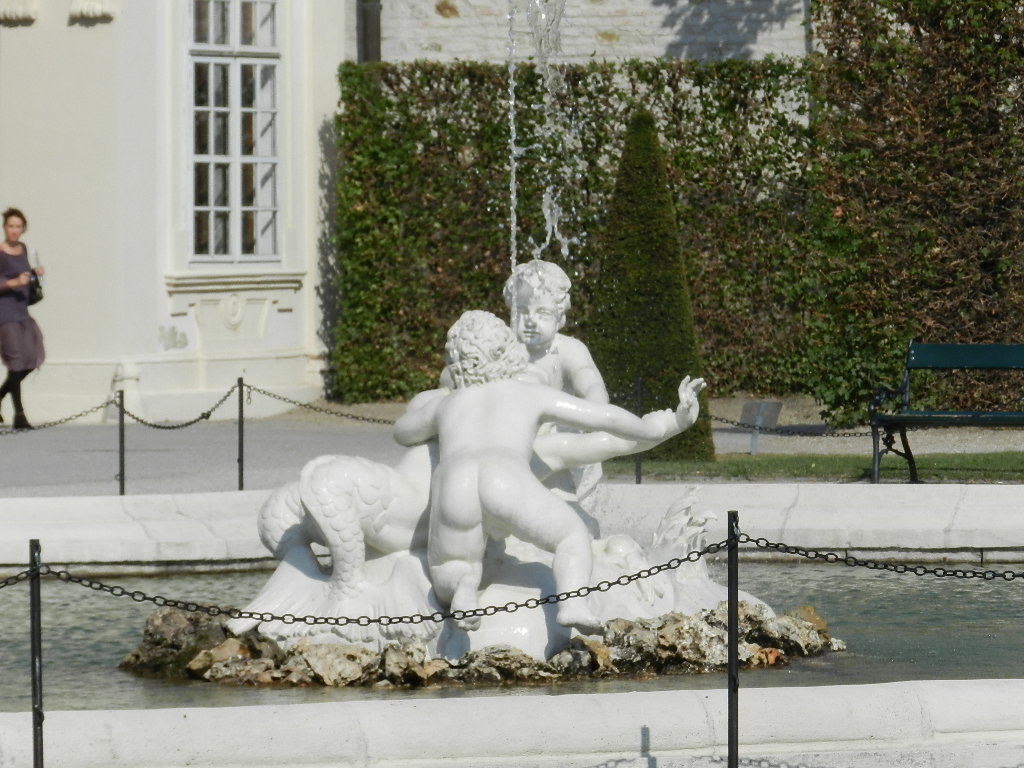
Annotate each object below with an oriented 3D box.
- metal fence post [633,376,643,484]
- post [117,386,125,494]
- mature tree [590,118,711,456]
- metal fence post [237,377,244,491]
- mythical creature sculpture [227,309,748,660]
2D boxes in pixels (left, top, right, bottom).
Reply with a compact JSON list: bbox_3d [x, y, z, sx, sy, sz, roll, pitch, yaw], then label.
[{"bbox_3d":[0.680,0.330,41.800,0.028,0.730,0.028,0,1,0],"label":"metal fence post"},{"bbox_3d":[-2.018,0.384,40.200,0.028,0.700,0.028,0,1,0],"label":"post"},{"bbox_3d":[0.867,-0.643,50.500,0.900,2.291,0.900,0,1,0],"label":"mature tree"},{"bbox_3d":[-1.464,0.333,42.000,0.028,0.730,0.028,0,1,0],"label":"metal fence post"},{"bbox_3d":[-0.081,0.357,30.700,2.071,1.446,1.350,0,1,0],"label":"mythical creature sculpture"}]

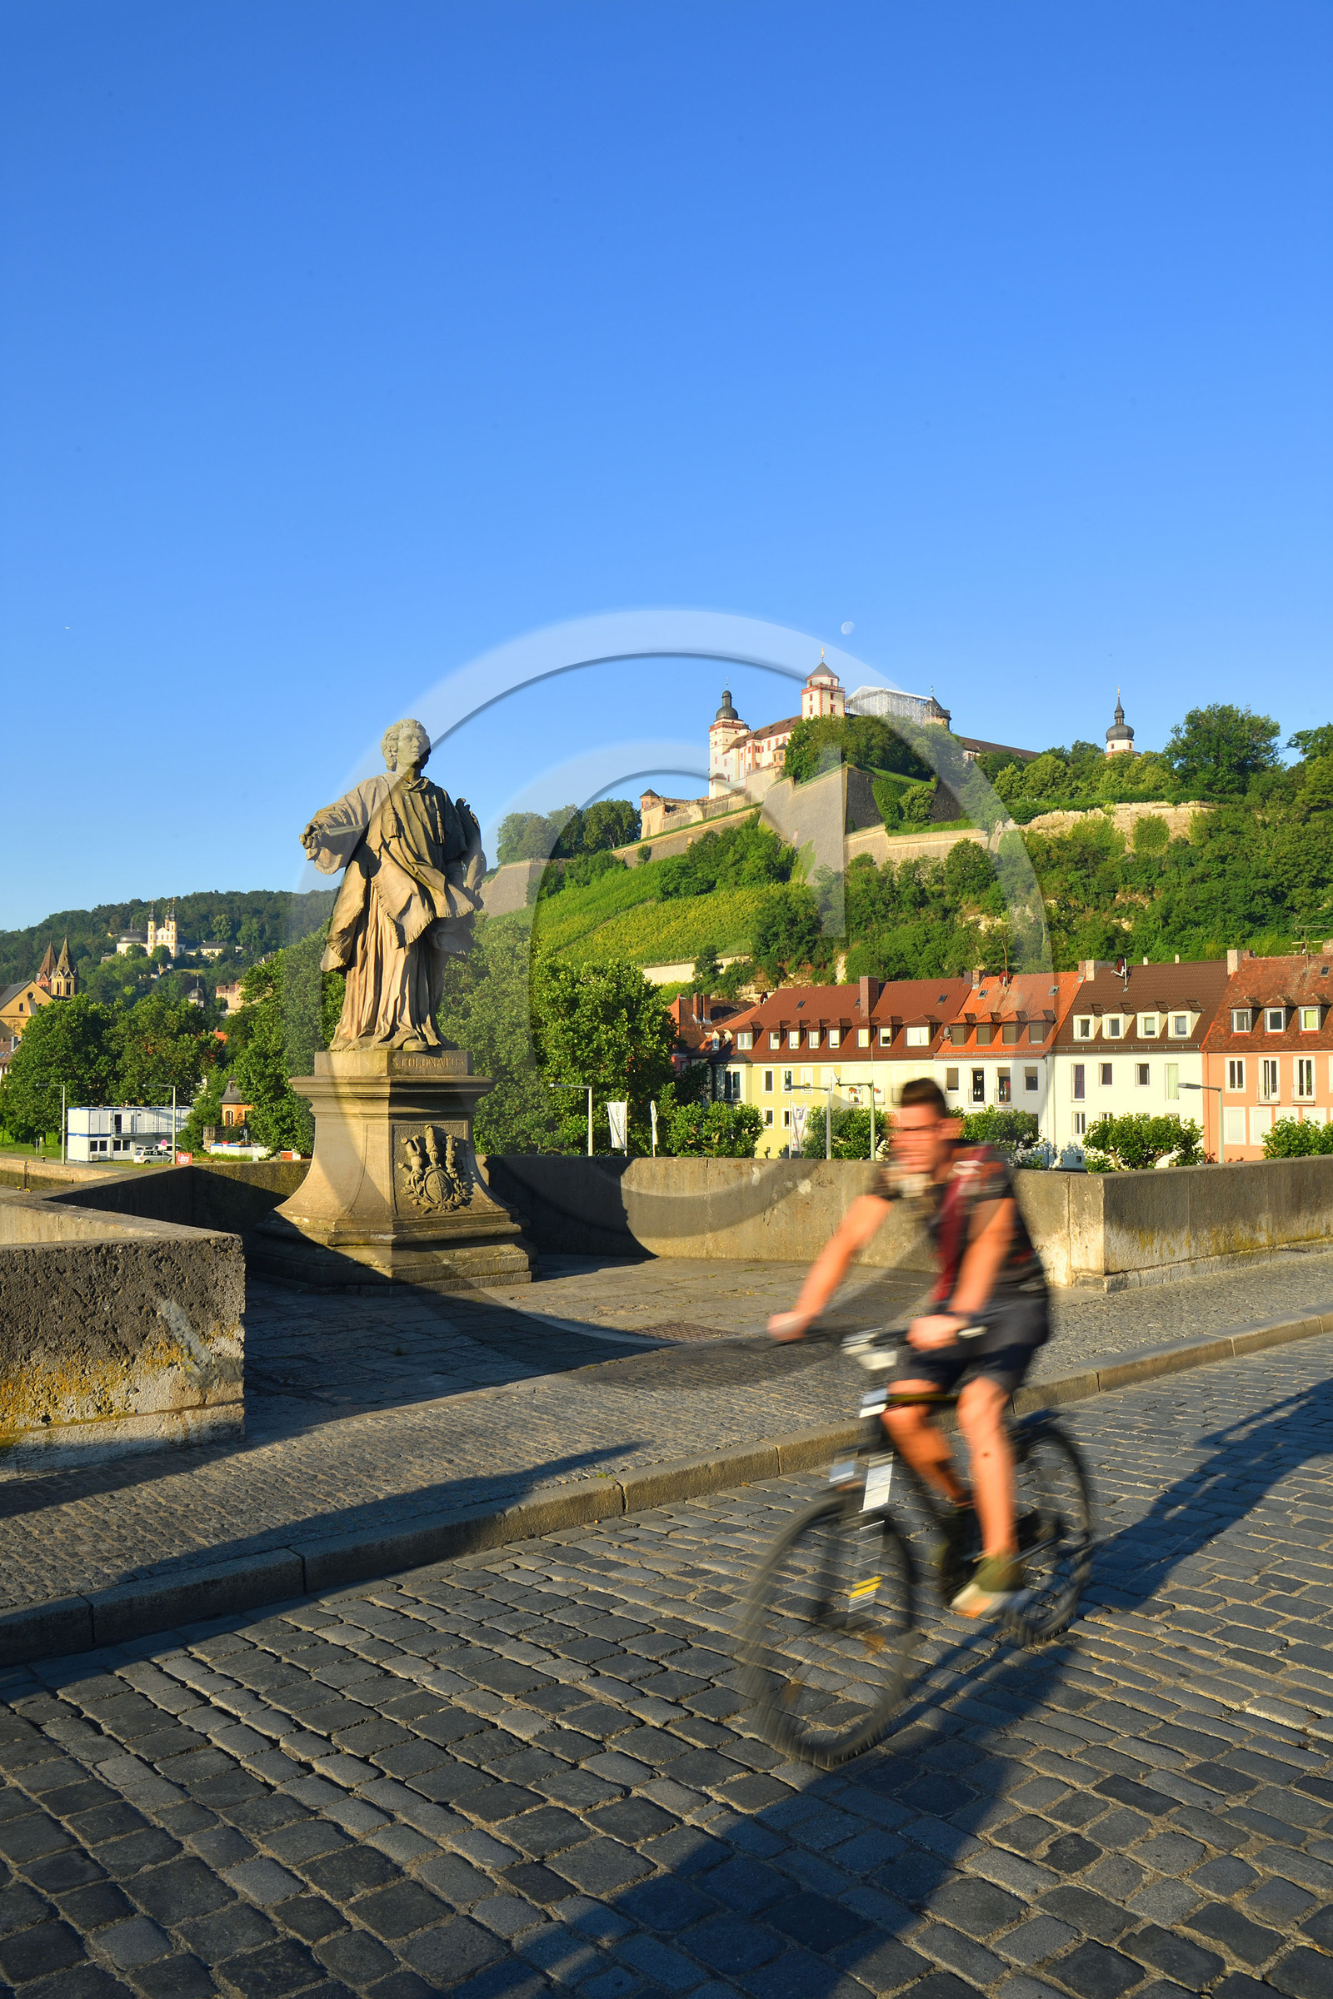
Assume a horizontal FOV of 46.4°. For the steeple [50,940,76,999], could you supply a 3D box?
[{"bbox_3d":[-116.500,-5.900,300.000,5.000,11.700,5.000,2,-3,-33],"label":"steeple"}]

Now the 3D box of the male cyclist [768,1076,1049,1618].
[{"bbox_3d":[0.745,0.950,4.271,0.660,1.460,0.880,-2,-4,43],"label":"male cyclist"}]

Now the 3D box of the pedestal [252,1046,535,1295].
[{"bbox_3d":[-2.150,1.270,12.105,1.900,1.760,1.900,2,-3,-42],"label":"pedestal"}]

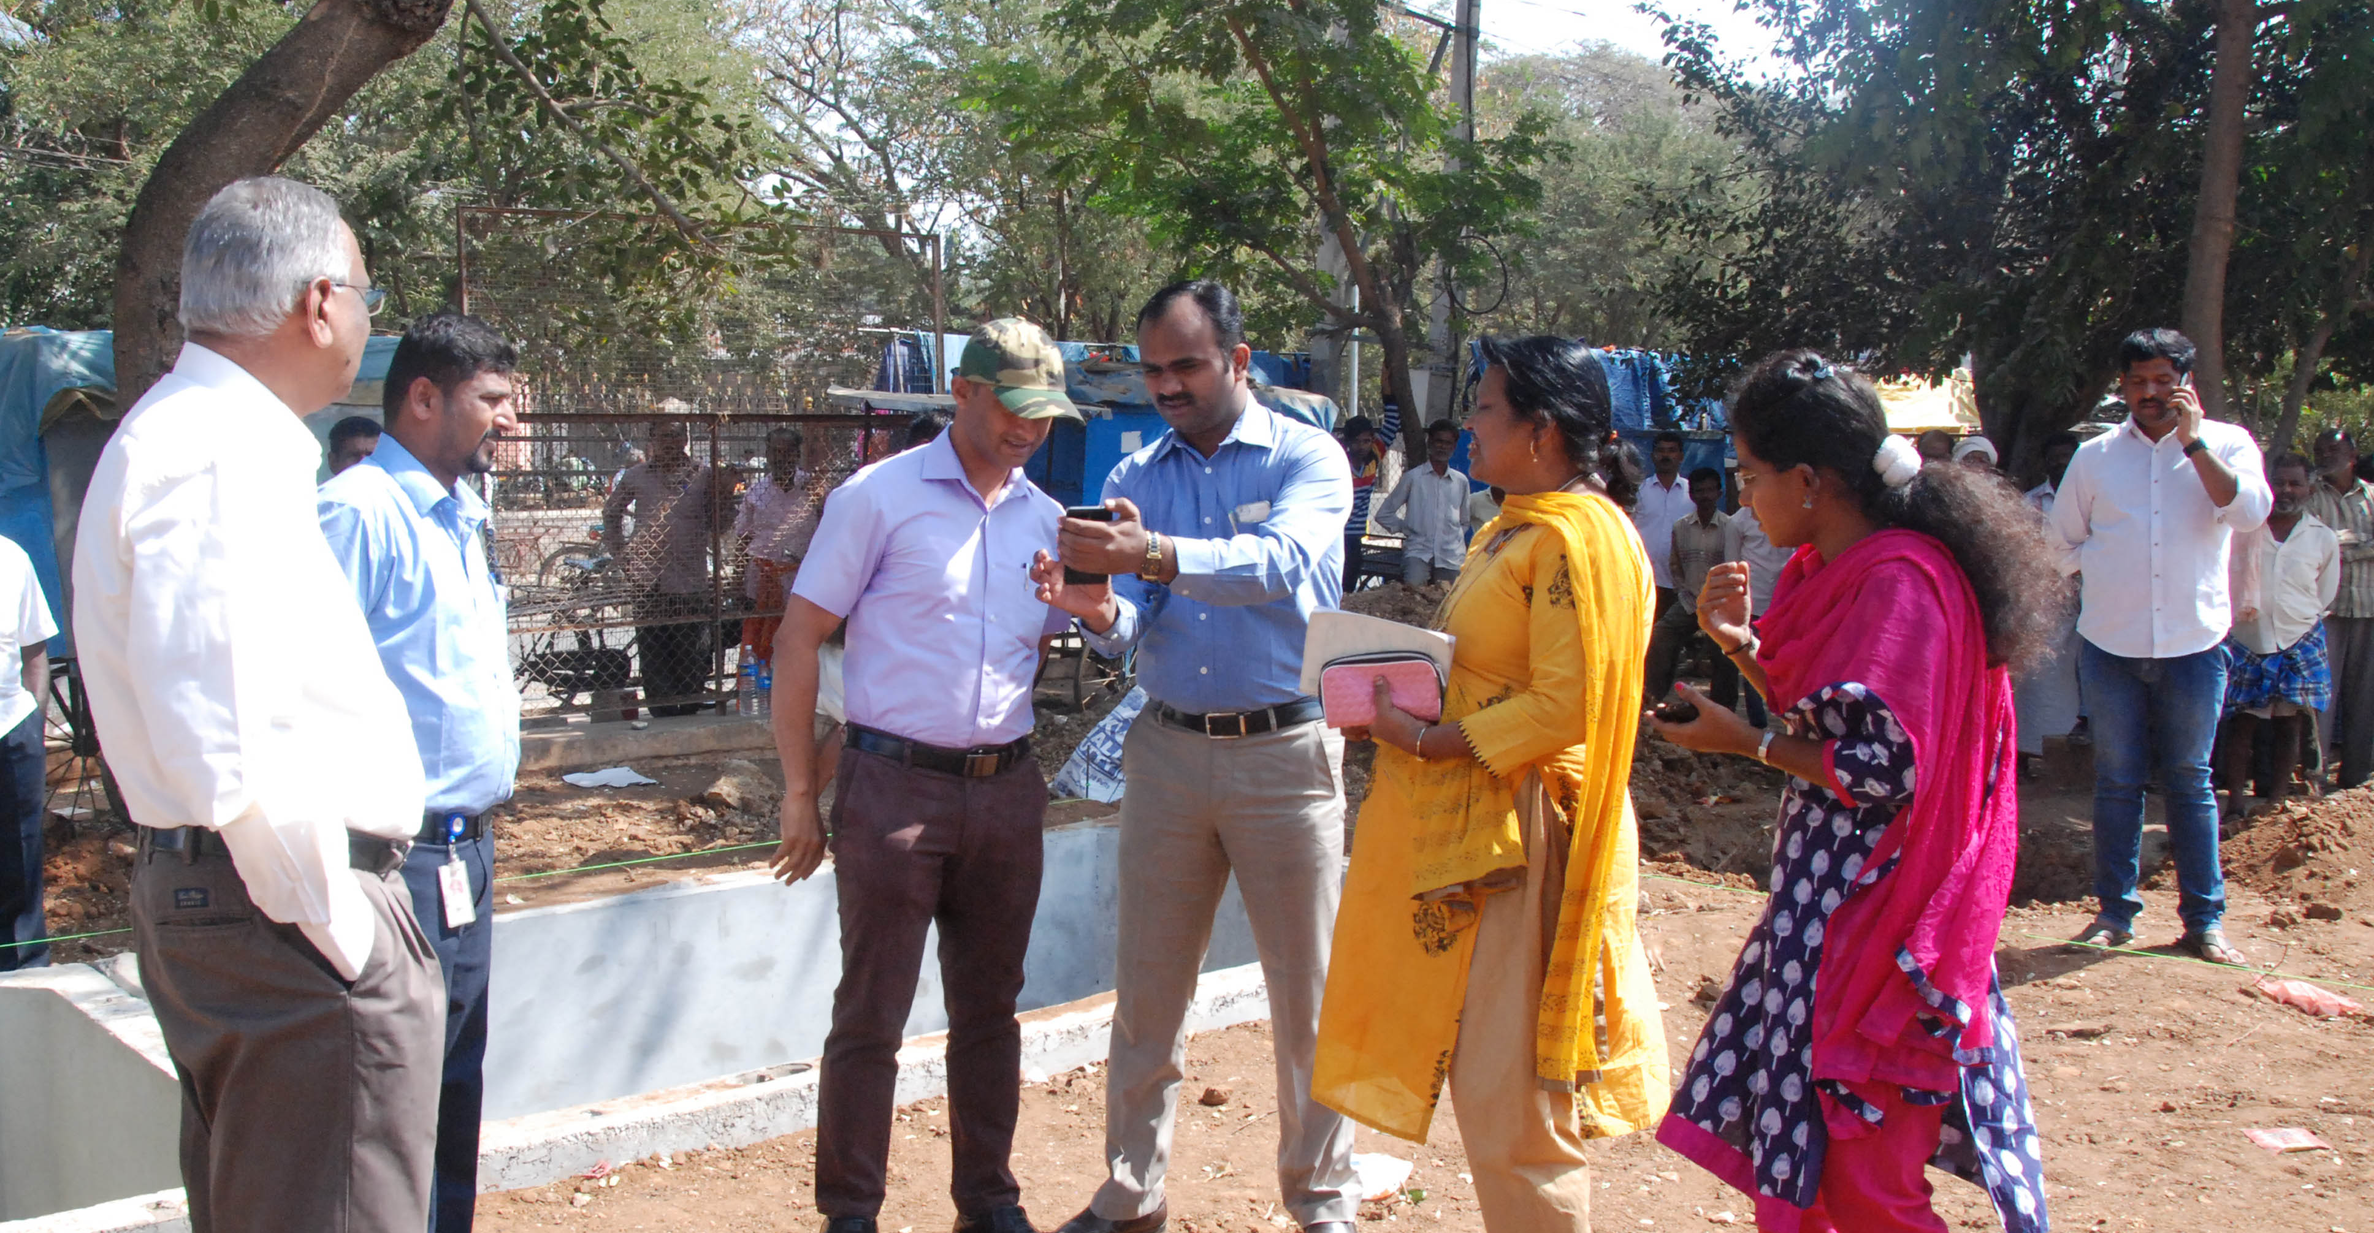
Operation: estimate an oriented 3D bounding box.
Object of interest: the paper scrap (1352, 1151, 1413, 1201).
[{"bbox_3d":[0.375,1.085,3.488,0.150,0.025,0.200,-1,6,-6],"label":"paper scrap"}]

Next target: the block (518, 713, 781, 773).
[{"bbox_3d":[-2.320,0.539,8.010,1.700,0.180,0.350,-4,7,-30],"label":"block"}]

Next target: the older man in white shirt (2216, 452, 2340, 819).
[{"bbox_3d":[4.662,0.087,7.600,0.470,1.570,0.320,2,7,17],"label":"older man in white shirt"}]

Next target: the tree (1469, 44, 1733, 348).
[{"bbox_3d":[6.900,-5.634,29.556,7.000,8.200,6.500,0,6,0],"label":"tree"}]

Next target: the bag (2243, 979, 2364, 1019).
[{"bbox_3d":[2.870,0.950,4.554,0.170,0.060,0.270,-6,9,-41],"label":"bag"}]

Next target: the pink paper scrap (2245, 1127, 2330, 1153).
[{"bbox_3d":[2.270,1.070,3.662,0.140,0.020,0.130,0,6,0],"label":"pink paper scrap"}]

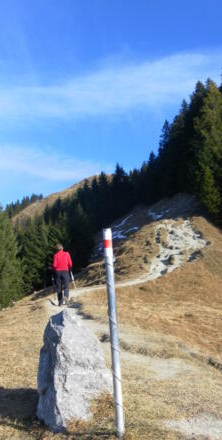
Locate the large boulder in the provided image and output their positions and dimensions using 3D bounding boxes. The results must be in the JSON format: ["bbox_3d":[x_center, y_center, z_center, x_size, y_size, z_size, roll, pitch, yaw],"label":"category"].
[{"bbox_3d":[-0.308,1.264,3.750,0.600,0.970,0.520,2,-7,-27],"label":"large boulder"}]

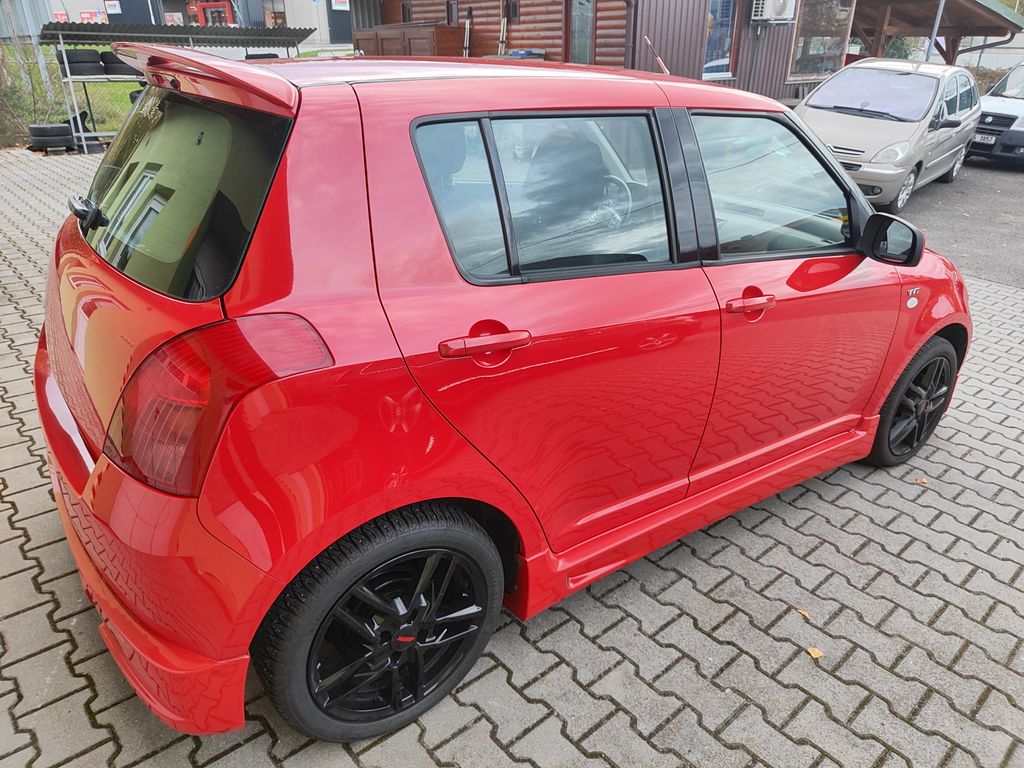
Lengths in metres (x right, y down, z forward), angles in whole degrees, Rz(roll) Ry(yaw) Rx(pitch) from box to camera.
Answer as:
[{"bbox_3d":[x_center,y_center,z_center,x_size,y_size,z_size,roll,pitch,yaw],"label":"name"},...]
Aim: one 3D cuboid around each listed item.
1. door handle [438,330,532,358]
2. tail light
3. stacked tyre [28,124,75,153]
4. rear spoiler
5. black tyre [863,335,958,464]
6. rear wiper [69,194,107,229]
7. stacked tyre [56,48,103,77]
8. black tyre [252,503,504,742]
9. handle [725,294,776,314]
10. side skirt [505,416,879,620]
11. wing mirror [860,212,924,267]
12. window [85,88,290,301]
[{"bbox_3d":[-0.046,-0.080,1.364,0.222,0.034,0.043,-10,27,-35],"label":"door handle"},{"bbox_3d":[-0.528,0.013,1.208,0.370,0.300,0.250,-14,29,-33],"label":"tail light"},{"bbox_3d":[-7.949,-4.257,11.750,0.615,0.380,0.615,-12,27,-30],"label":"stacked tyre"},{"bbox_3d":[-0.782,-0.713,1.579,0.220,0.130,1.190,-14,29,-33],"label":"rear spoiler"},{"bbox_3d":[1.649,0.068,2.878,0.590,0.590,0.190,-14,29,-33],"label":"black tyre"},{"bbox_3d":[-1.056,-0.429,1.685,0.062,0.052,0.300,24,5,-43],"label":"rear wiper"},{"bbox_3d":[-7.547,-5.623,11.900,0.640,0.430,0.640,-11,27,-28],"label":"stacked tyre"},{"bbox_3d":[-0.283,0.536,1.570,0.590,0.590,0.190,-14,29,-33],"label":"black tyre"},{"bbox_3d":[0.652,-0.222,1.847,0.222,0.034,0.043,-10,27,-35],"label":"handle"},{"bbox_3d":[0.694,0.342,2.204,1.700,0.200,0.120,-14,29,-33],"label":"side skirt"},{"bbox_3d":[1.194,-0.458,2.135,0.105,0.147,0.185,-14,29,-33],"label":"wing mirror"},{"bbox_3d":[-0.855,-0.506,1.651,0.130,0.420,1.200,24,5,-43],"label":"window"}]

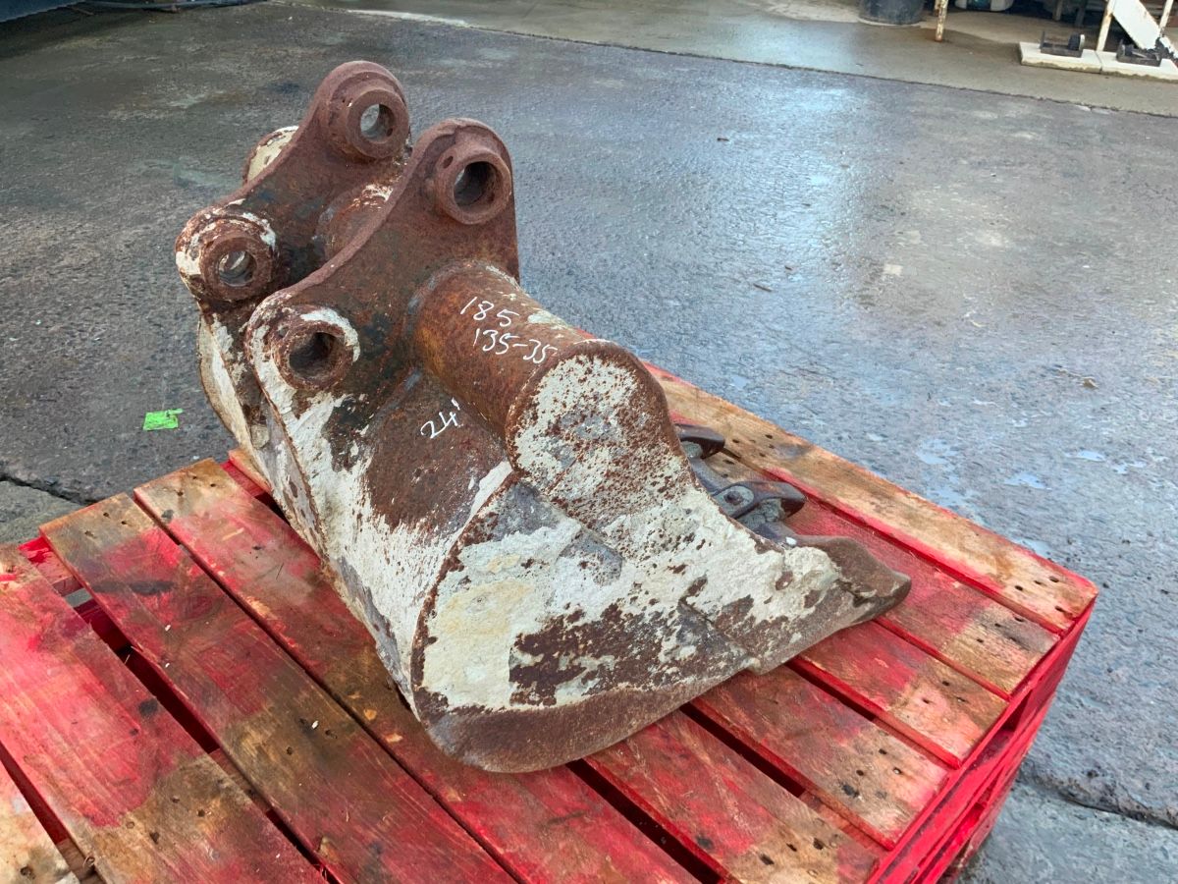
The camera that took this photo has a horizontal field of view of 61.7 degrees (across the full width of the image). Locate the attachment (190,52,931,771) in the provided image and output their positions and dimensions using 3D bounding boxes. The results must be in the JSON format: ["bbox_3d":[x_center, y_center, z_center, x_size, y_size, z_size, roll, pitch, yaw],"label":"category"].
[{"bbox_3d":[-0.045,-0.102,1.083,0.690,0.597,0.605,-19,40,-30],"label":"attachment"}]

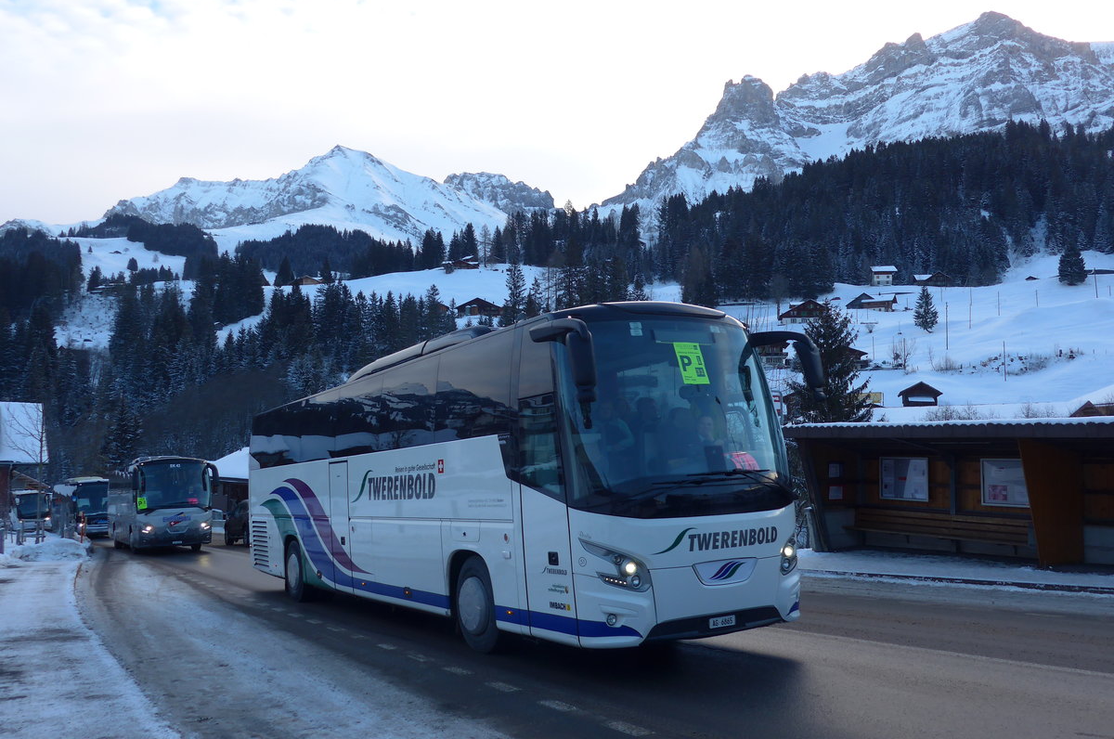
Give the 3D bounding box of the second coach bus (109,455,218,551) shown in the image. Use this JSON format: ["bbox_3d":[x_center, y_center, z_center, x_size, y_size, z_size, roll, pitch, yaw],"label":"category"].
[{"bbox_3d":[-16.840,5.620,39.100,2.570,3.500,12.400,1,-7,-30],"label":"second coach bus"}]

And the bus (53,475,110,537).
[{"bbox_3d":[-29.600,8.660,58.800,2.530,3.420,11.200,2,-7,-34],"label":"bus"}]

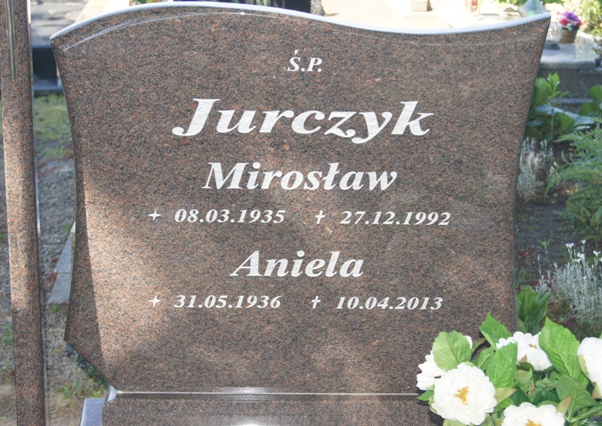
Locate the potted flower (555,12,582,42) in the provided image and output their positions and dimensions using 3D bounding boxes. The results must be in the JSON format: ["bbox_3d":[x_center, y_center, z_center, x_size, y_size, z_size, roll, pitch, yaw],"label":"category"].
[{"bbox_3d":[1.421,-0.983,6.300,0.137,0.163,0.135,1,21,-4],"label":"potted flower"}]

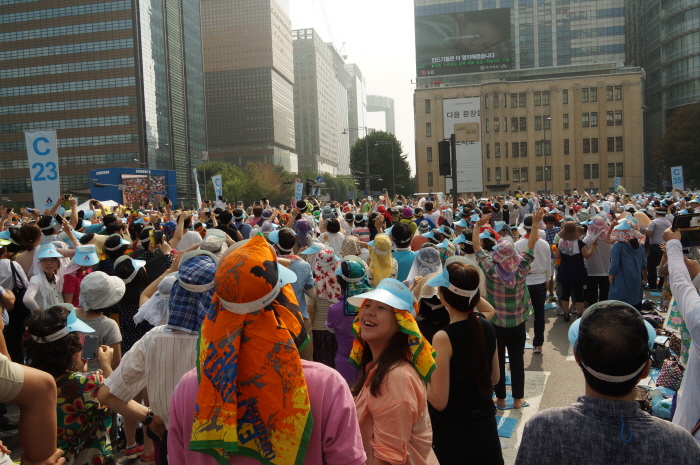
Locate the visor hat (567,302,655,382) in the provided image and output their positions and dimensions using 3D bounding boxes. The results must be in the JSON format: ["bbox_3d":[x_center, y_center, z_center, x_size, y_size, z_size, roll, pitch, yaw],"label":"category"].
[{"bbox_3d":[0.741,0.302,1.480,0.215,0.140,0.270,-1,3,25],"label":"visor hat"}]

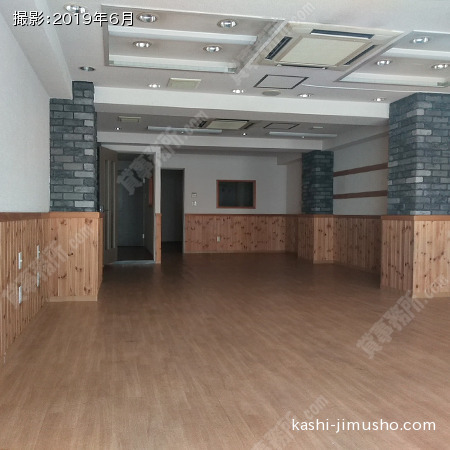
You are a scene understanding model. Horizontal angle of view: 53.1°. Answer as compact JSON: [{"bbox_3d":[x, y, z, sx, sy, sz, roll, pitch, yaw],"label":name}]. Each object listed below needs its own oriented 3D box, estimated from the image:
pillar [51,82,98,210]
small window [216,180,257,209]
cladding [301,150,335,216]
[{"bbox_3d":[-1.697,-0.851,5.101,0.461,1.407,0.474,0,2,-13],"label":"pillar"},{"bbox_3d":[0.284,-0.726,10.874,0.983,0.684,0.099,0,2,-13],"label":"small window"},{"bbox_3d":[1.838,-0.809,8.896,0.385,1.215,0.593,0,2,-13],"label":"cladding"}]

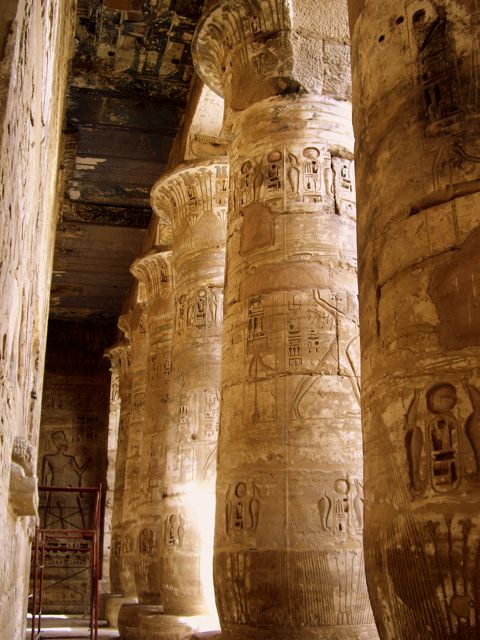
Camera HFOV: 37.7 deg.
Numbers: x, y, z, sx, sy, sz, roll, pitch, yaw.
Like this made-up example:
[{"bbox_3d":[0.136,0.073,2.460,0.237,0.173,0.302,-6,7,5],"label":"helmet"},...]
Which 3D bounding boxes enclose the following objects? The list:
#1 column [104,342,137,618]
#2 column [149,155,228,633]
[{"bbox_3d":[-3.347,5.740,25.779,3.260,9.470,3.260,4,-20,-13],"label":"column"},{"bbox_3d":[-0.339,1.660,14.408,3.260,9.470,3.260,4,-20,-13],"label":"column"}]

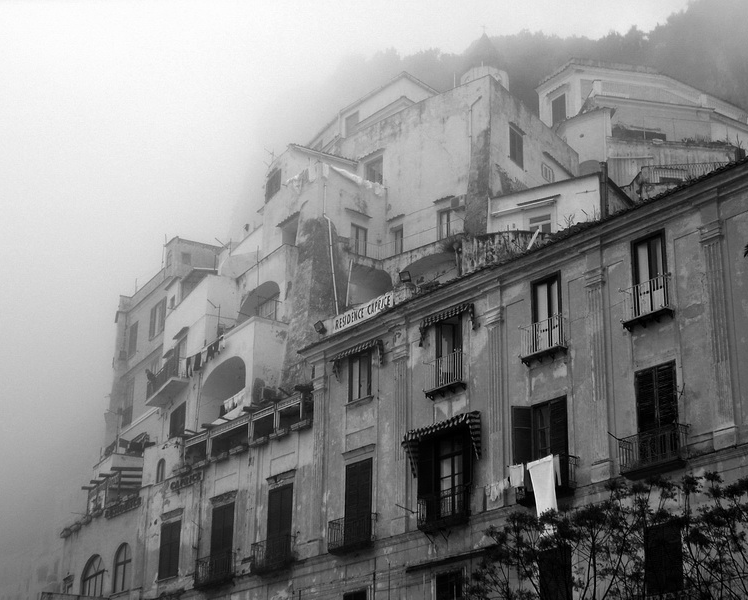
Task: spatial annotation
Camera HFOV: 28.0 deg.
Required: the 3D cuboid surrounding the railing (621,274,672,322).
[{"bbox_3d":[7.305,0.030,39.979,0.350,0.980,1.580,18,-28,-35],"label":"railing"}]

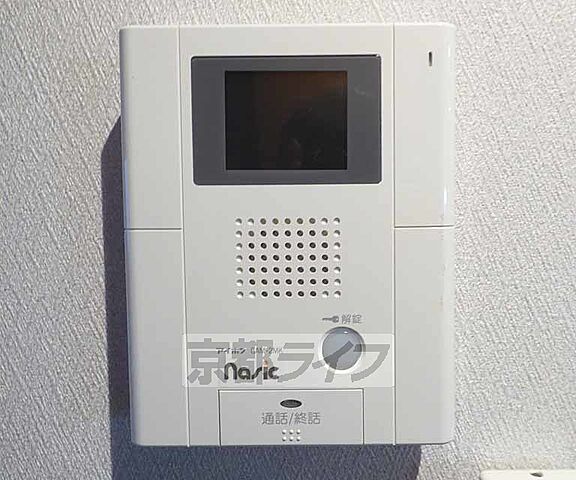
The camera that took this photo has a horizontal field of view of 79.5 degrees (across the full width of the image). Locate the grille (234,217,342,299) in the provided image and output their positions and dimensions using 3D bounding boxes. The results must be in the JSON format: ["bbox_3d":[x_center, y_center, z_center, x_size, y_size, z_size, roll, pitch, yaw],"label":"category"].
[{"bbox_3d":[0.000,0.009,0.169,0.052,0.040,0.004,-1,2,0],"label":"grille"}]

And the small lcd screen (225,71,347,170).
[{"bbox_3d":[-0.001,-0.058,0.167,0.059,0.048,0.004,-1,2,0],"label":"small lcd screen"}]

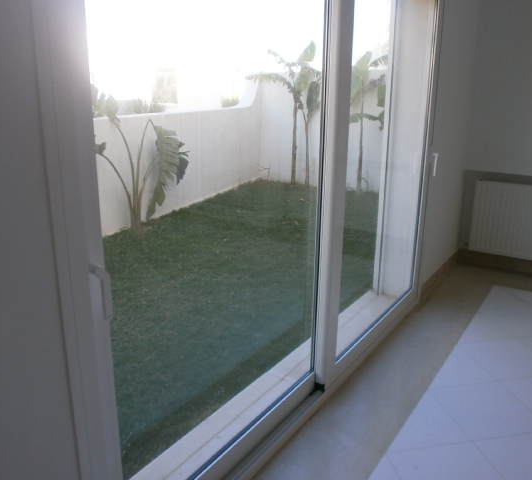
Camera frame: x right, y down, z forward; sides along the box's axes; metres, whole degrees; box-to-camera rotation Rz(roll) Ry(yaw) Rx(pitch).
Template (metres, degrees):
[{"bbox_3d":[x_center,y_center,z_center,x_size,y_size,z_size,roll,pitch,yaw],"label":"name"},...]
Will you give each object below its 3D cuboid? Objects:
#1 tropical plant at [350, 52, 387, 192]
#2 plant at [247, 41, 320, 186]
[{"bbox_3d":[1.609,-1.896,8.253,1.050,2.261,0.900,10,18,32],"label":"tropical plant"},{"bbox_3d":[0.437,-2.190,8.922,1.300,2.462,1.000,10,18,32],"label":"plant"}]

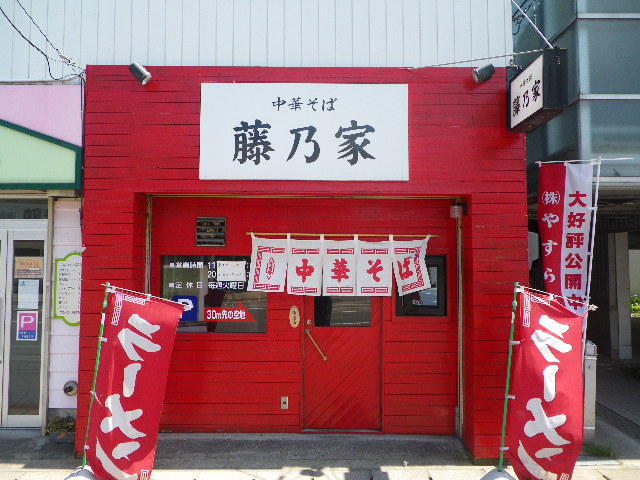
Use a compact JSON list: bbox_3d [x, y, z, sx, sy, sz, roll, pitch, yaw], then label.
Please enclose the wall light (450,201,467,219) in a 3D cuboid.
[{"bbox_3d":[1.296,-0.285,4.843,0.150,0.165,0.115,0,-3,0],"label":"wall light"}]

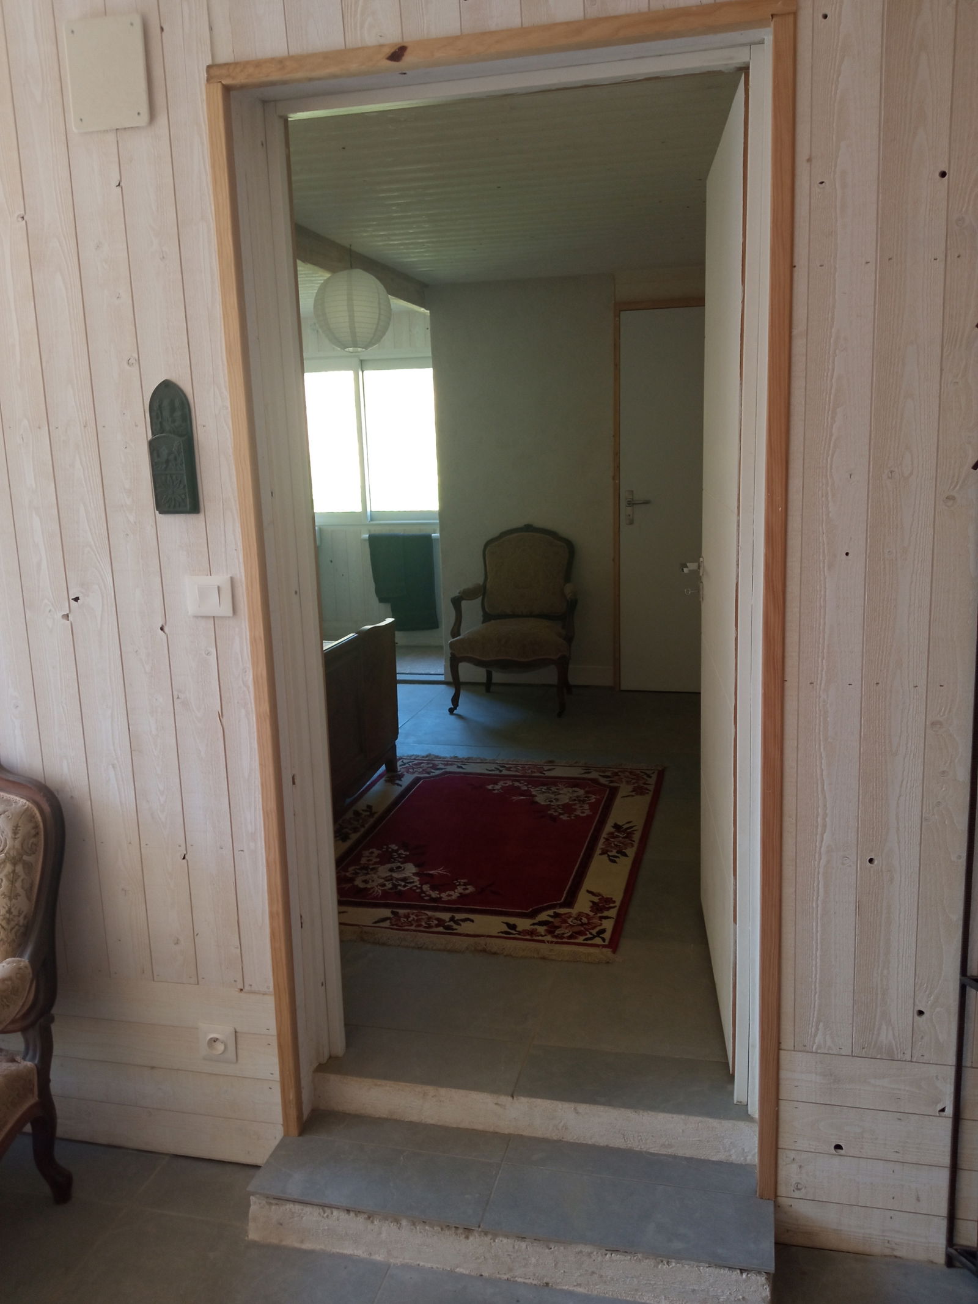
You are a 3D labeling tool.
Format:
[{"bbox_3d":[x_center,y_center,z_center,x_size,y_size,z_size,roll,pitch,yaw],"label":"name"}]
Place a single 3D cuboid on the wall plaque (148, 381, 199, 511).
[{"bbox_3d":[-0.618,-0.395,1.965,0.092,0.252,0.037,1,12,13],"label":"wall plaque"}]

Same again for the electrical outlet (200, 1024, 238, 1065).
[{"bbox_3d":[-0.595,0.862,2.244,0.085,0.085,0.013,1,12,13],"label":"electrical outlet"}]

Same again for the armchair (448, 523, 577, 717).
[{"bbox_3d":[0.155,-0.187,5.391,0.645,0.936,0.591,2,12,18],"label":"armchair"}]

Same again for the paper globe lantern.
[{"bbox_3d":[-0.571,-1.448,4.338,0.343,0.340,0.343,1,12,13],"label":"paper globe lantern"}]

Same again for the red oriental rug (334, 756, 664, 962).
[{"bbox_3d":[-0.040,0.652,3.659,1.182,0.012,1.665,1,12,15],"label":"red oriental rug"}]

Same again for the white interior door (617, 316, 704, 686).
[{"bbox_3d":[1.081,-0.762,5.333,0.778,2.005,0.039,1,12,13],"label":"white interior door"}]

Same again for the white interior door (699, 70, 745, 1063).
[{"bbox_3d":[0.569,-0.147,2.442,0.039,2.009,0.859,0,12,8],"label":"white interior door"}]

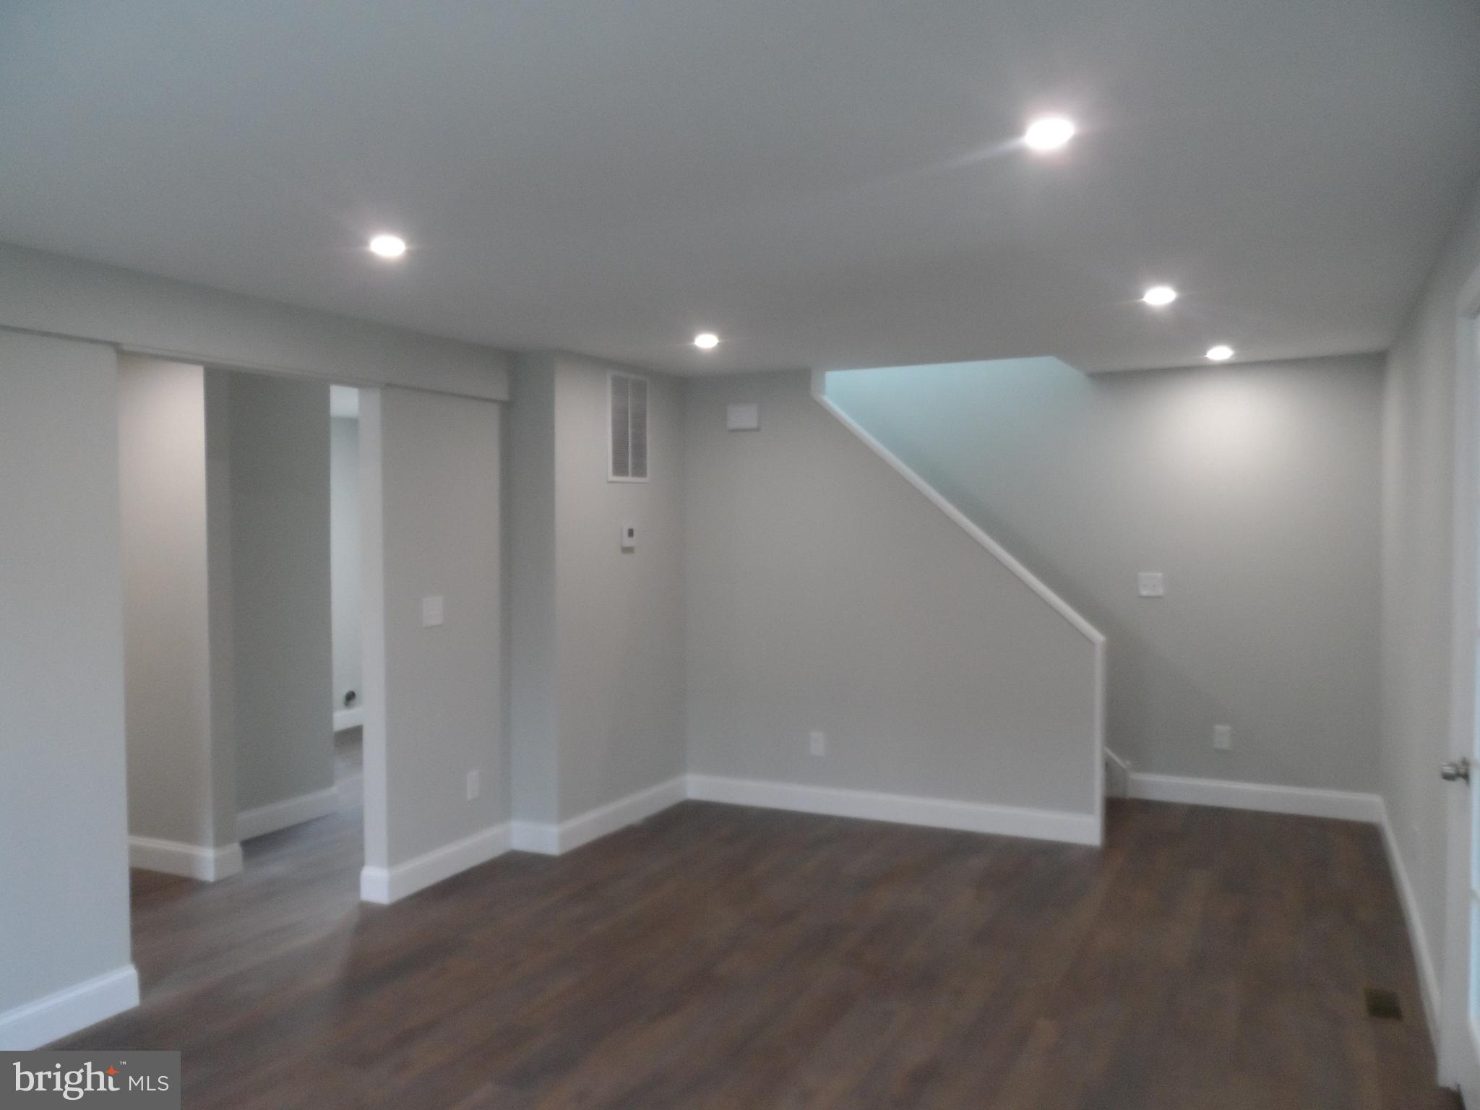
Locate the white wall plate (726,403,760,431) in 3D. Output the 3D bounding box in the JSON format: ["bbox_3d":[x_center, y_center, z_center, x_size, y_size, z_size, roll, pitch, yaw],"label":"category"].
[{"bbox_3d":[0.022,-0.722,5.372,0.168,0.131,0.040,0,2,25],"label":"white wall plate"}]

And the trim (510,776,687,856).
[{"bbox_3d":[-0.662,1.281,5.170,0.250,0.138,1.118,0,2,29],"label":"trim"}]

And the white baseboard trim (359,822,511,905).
[{"bbox_3d":[-1.288,1.309,4.453,0.138,0.138,0.738,0,2,29],"label":"white baseboard trim"}]

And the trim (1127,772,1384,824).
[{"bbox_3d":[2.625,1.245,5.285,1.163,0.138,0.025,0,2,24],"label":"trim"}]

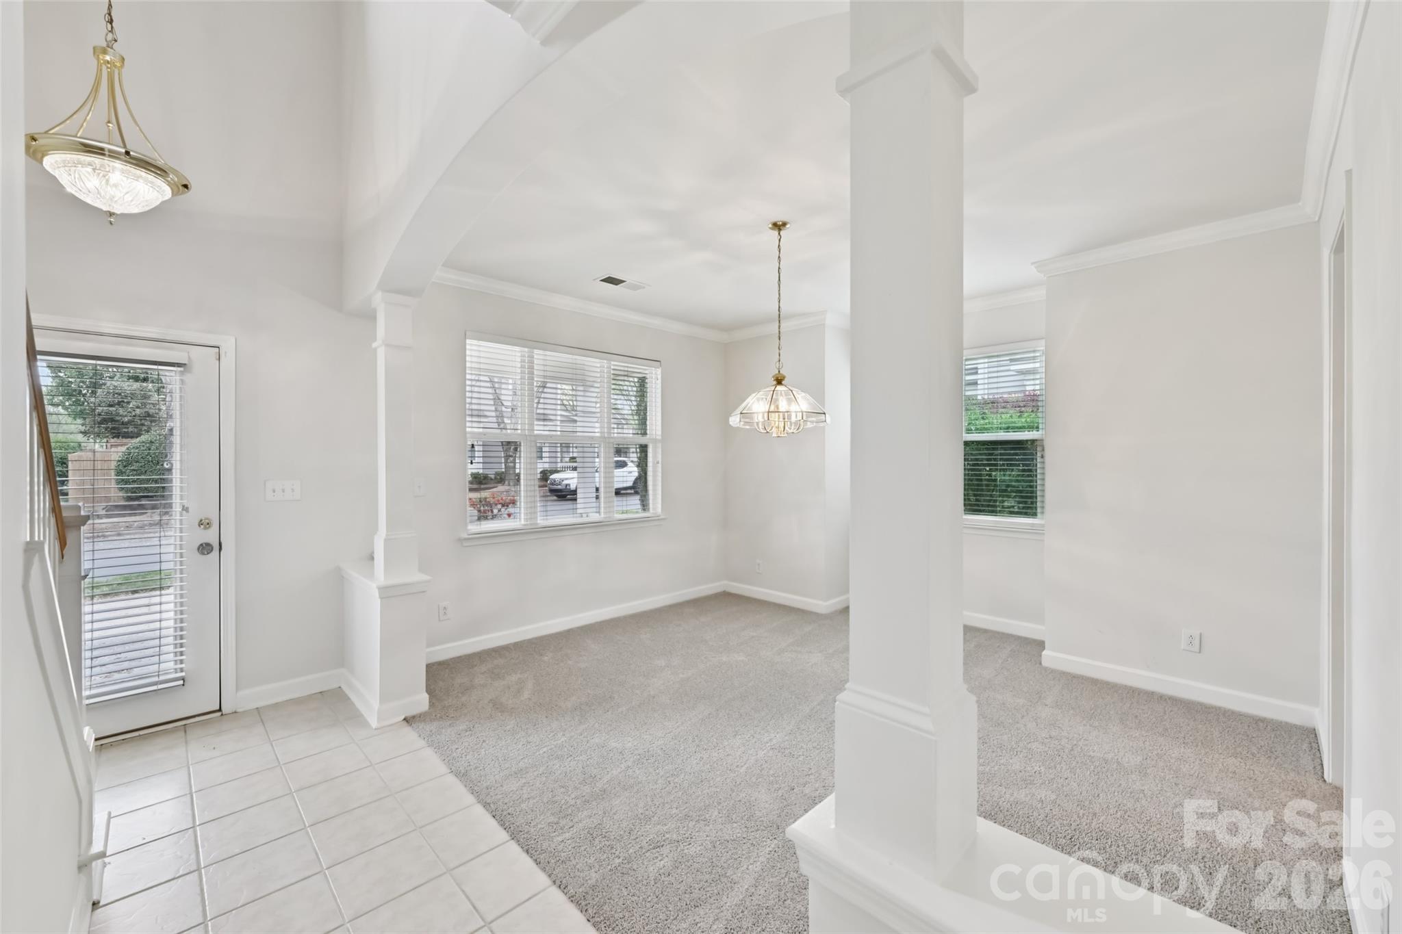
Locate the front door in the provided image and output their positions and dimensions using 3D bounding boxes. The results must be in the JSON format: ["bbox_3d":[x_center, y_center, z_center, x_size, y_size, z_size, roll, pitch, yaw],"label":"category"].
[{"bbox_3d":[-3.009,0.347,2.716,0.914,2.013,0.045,0,1,-45],"label":"front door"}]

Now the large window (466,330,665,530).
[{"bbox_3d":[-1.059,-0.251,4.647,1.865,1.477,0.060,0,1,-45],"label":"large window"}]

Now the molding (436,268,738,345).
[{"bbox_3d":[-0.871,-1.366,4.748,3.290,0.104,0.073,0,1,-45],"label":"molding"}]

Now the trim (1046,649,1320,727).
[{"bbox_3d":[2.796,1.323,3.308,0.018,0.102,1.243,0,1,-45],"label":"trim"}]

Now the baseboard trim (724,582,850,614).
[{"bbox_3d":[0.902,1.311,5.679,0.529,0.098,1.273,0,1,-45],"label":"baseboard trim"}]

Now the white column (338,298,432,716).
[{"bbox_3d":[-1.887,0.218,3.237,0.294,2.324,0.797,0,1,-45],"label":"white column"}]

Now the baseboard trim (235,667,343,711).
[{"bbox_3d":[-2.451,1.330,3.257,0.498,0.101,0.018,0,1,-45],"label":"baseboard trim"}]

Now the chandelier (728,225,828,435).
[{"bbox_3d":[0.456,-0.793,3.159,0.581,1.239,0.581,0,0,0],"label":"chandelier"}]

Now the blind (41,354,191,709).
[{"bbox_3d":[-2.972,0.284,2.678,0.664,1.760,0.060,0,1,-45],"label":"blind"}]

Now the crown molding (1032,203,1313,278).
[{"bbox_3d":[2.752,-1.336,3.285,0.073,0.097,1.295,0,1,-45],"label":"crown molding"}]

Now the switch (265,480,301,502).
[{"bbox_3d":[-2.462,0.140,3.218,0.163,0.119,0.012,0,1,-45],"label":"switch"}]

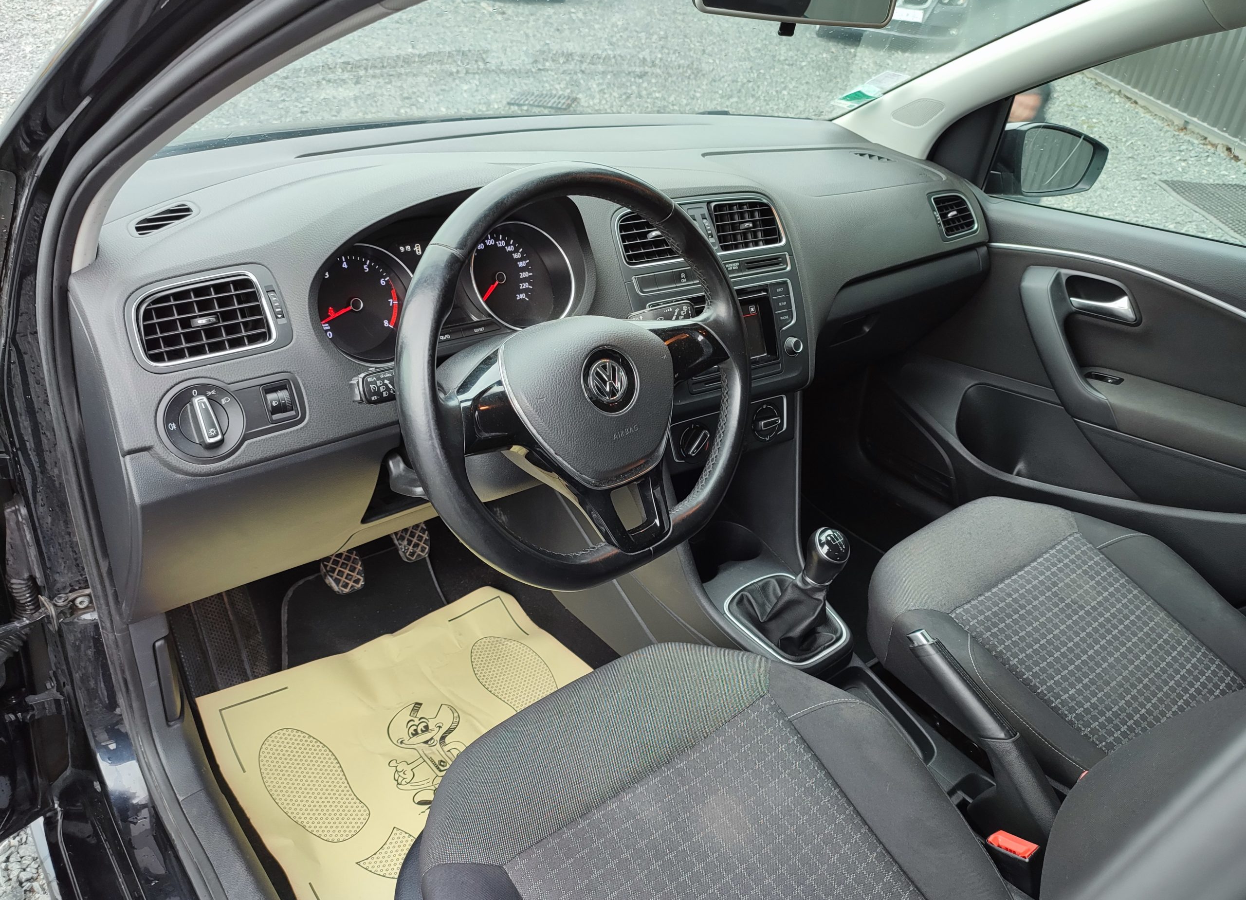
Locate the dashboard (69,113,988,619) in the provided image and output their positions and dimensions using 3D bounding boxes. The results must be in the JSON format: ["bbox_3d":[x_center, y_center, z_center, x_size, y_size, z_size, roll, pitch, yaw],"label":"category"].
[{"bbox_3d":[-0.026,-0.264,1.351,1.410,0.420,0.560,-16,35,-34],"label":"dashboard"}]

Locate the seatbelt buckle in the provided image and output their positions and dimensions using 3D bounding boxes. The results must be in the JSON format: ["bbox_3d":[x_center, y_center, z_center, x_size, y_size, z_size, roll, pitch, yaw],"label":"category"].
[{"bbox_3d":[0.391,0.416,0.900,0.026,0.065,0.042,-16,13,-34],"label":"seatbelt buckle"}]

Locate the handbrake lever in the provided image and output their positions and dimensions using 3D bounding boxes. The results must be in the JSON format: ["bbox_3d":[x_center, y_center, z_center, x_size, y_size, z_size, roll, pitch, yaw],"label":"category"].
[{"bbox_3d":[0.392,0.316,0.995,0.055,0.107,0.250,-16,55,-34],"label":"handbrake lever"}]

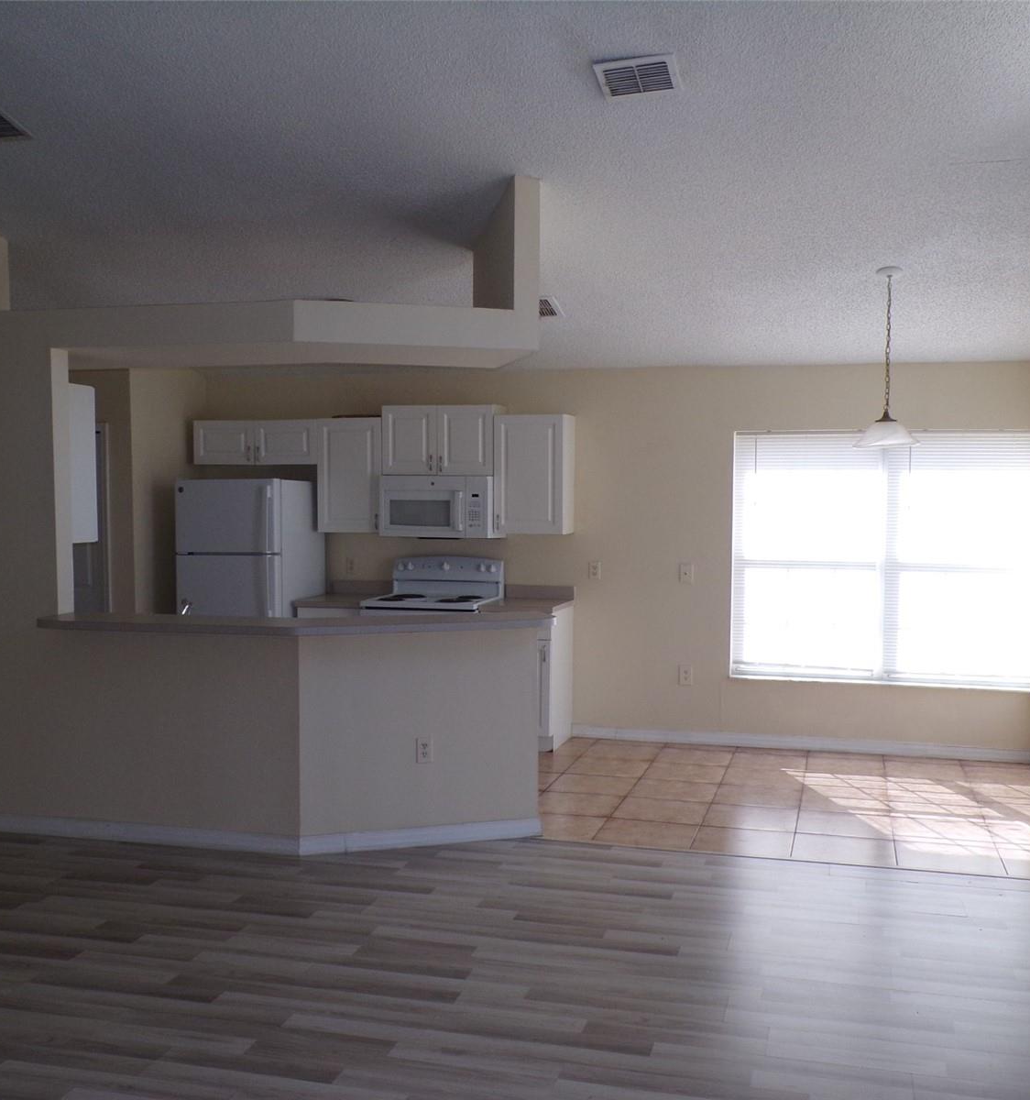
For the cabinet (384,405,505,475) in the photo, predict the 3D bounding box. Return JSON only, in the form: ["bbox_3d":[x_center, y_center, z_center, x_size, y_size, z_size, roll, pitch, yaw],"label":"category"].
[{"bbox_3d":[-0.458,-0.717,7.873,0.765,0.451,0.323,1,3,16],"label":"cabinet"}]

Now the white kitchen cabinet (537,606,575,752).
[{"bbox_3d":[0.081,0.821,7.665,0.469,0.875,0.611,1,2,16],"label":"white kitchen cabinet"}]

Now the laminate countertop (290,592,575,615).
[{"bbox_3d":[-0.515,0.356,7.803,1.731,0.042,0.633,1,2,16],"label":"laminate countertop"}]

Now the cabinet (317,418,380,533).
[{"bbox_3d":[-1.052,-0.501,8.052,0.469,0.761,0.323,1,3,16],"label":"cabinet"}]

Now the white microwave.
[{"bbox_3d":[-0.479,-0.290,7.894,0.754,0.404,0.392,1,2,16],"label":"white microwave"}]

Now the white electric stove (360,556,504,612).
[{"bbox_3d":[-0.518,0.654,7.761,0.762,1.195,0.675,1,3,16],"label":"white electric stove"}]

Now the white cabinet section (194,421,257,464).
[{"bbox_3d":[-1.968,-0.750,8.373,0.471,0.306,0.321,1,3,16],"label":"white cabinet section"}]

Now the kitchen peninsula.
[{"bbox_3d":[-0.977,0.825,5.582,2.220,1.043,1.000,1,3,16],"label":"kitchen peninsula"}]

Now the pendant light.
[{"bbox_3d":[1.877,-0.967,5.970,0.314,0.906,0.314,1,2,16],"label":"pendant light"}]

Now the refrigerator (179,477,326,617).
[{"bbox_3d":[-1.754,0.387,7.980,0.710,1.700,0.789,1,2,16],"label":"refrigerator"}]

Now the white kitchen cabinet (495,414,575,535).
[{"bbox_3d":[0.130,-0.484,7.716,0.459,0.761,0.323,1,3,16],"label":"white kitchen cabinet"}]

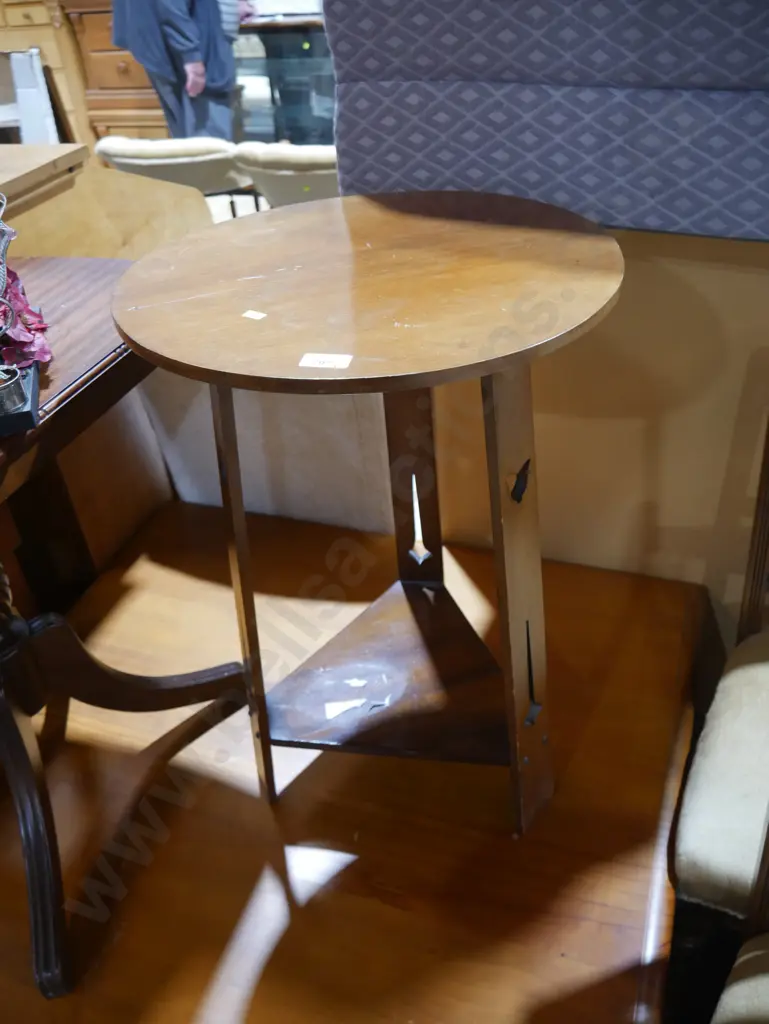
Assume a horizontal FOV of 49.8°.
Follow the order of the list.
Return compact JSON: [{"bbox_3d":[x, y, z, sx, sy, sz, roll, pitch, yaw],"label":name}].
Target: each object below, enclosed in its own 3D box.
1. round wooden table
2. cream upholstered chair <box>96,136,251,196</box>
[{"bbox_3d":[0.007,0.040,1.030,0.496,0.712,0.496,3,37,10],"label":"round wooden table"},{"bbox_3d":[-0.743,-1.268,3.590,0.570,0.750,0.550,3,37,11],"label":"cream upholstered chair"}]

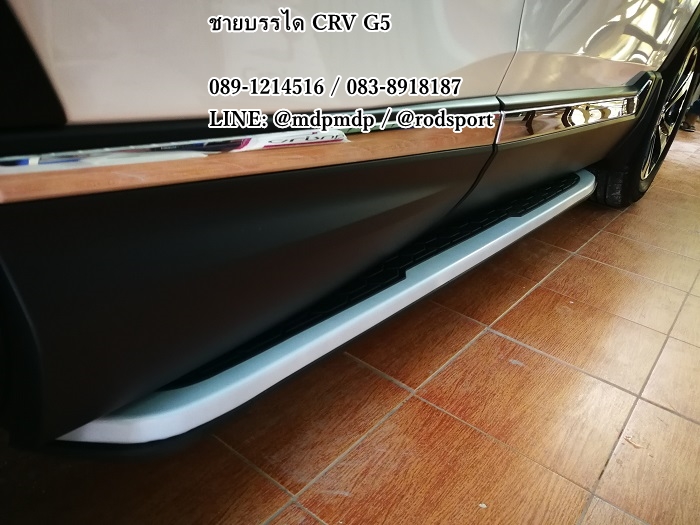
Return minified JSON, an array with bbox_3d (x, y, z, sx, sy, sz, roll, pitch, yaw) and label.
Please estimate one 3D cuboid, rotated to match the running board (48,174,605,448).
[{"bbox_3d":[0.199,-0.043,1.105,0.170,0.055,1.630,25,30,31],"label":"running board"}]

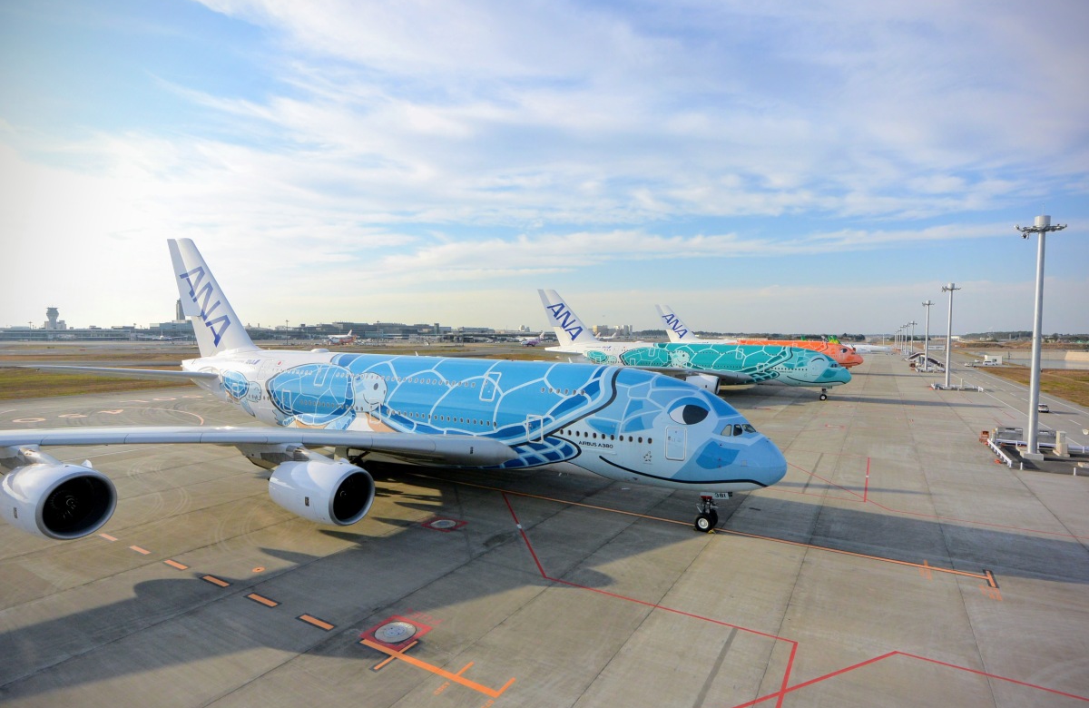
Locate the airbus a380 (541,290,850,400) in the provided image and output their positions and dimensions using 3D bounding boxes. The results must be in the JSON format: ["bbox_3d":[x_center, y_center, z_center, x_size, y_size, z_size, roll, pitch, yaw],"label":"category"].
[{"bbox_3d":[29.800,-3.575,126.034,72.720,24.100,79.750,2,3,29],"label":"airbus a380"}]

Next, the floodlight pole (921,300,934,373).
[{"bbox_3d":[142.966,-6.669,203.273,4.000,26.310,4.100,2,3,29],"label":"floodlight pole"}]

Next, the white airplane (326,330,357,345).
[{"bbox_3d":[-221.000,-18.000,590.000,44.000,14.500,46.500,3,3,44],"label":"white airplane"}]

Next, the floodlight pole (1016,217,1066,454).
[{"bbox_3d":[54.476,-1.932,60.121,4.000,26.310,4.100,2,3,29],"label":"floodlight pole"}]

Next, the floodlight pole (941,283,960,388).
[{"bbox_3d":[102.404,-4.494,137.576,4.000,26.310,4.100,2,3,29],"label":"floodlight pole"}]

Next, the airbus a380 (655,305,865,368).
[{"bbox_3d":[75.730,-6.038,200.443,72.720,24.100,79.750,2,3,29],"label":"airbus a380"}]

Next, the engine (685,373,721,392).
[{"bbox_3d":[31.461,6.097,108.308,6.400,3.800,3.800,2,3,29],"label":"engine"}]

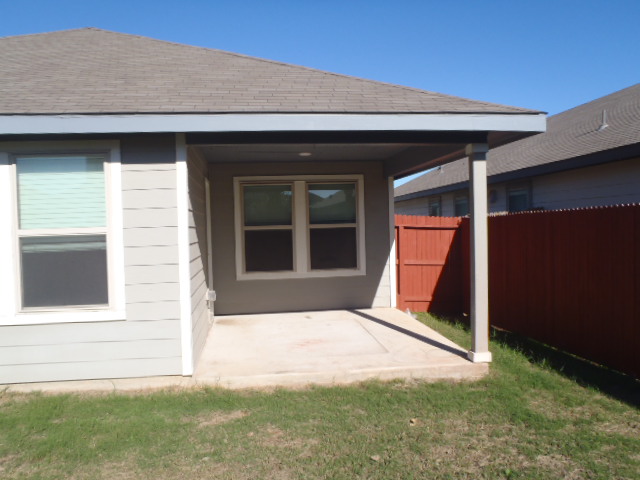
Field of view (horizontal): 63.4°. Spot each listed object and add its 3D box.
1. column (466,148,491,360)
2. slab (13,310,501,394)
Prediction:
[{"bbox_3d":[1.623,0.131,5.295,0.172,2.207,0.165,-2,2,-7],"label":"column"},{"bbox_3d":[-0.805,1.311,6.704,4.612,0.132,3.532,-2,2,-7],"label":"slab"}]

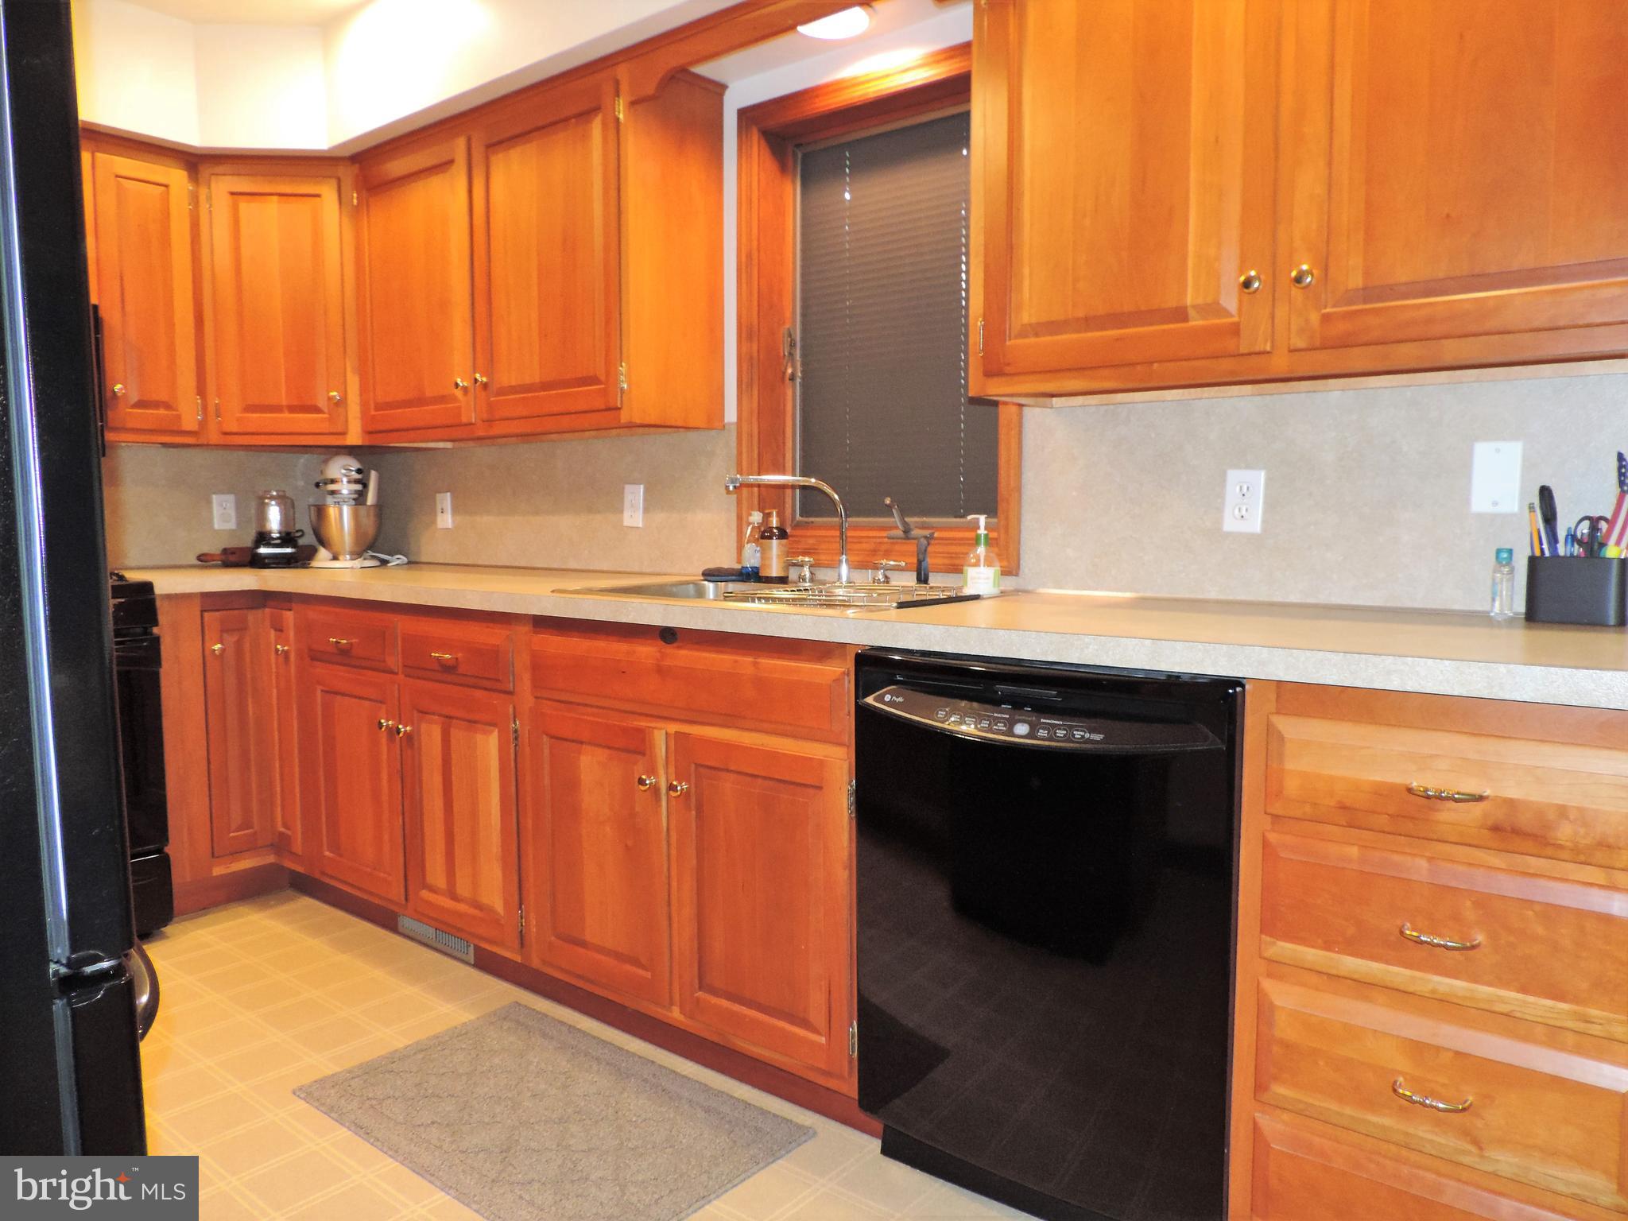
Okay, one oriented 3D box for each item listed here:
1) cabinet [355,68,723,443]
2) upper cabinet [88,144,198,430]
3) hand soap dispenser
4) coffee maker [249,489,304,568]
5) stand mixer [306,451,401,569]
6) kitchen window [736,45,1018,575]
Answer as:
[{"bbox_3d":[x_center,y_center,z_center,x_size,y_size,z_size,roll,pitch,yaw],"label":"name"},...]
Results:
[{"bbox_3d":[-0.799,-0.888,3.116,1.188,0.822,0.350,4,6,39],"label":"cabinet"},{"bbox_3d":[-2.014,-0.901,3.324,0.345,0.822,0.295,4,6,39],"label":"upper cabinet"},{"bbox_3d":[0.347,-0.120,2.340,0.076,0.168,0.066,-2,5,-14],"label":"hand soap dispenser"},{"bbox_3d":[-1.679,-0.257,3.540,0.153,0.245,0.153,-2,5,-22],"label":"coffee maker"},{"bbox_3d":[-1.510,-0.317,3.603,0.225,0.353,0.350,-3,6,-32],"label":"stand mixer"},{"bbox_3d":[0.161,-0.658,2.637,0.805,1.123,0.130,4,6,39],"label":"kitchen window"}]

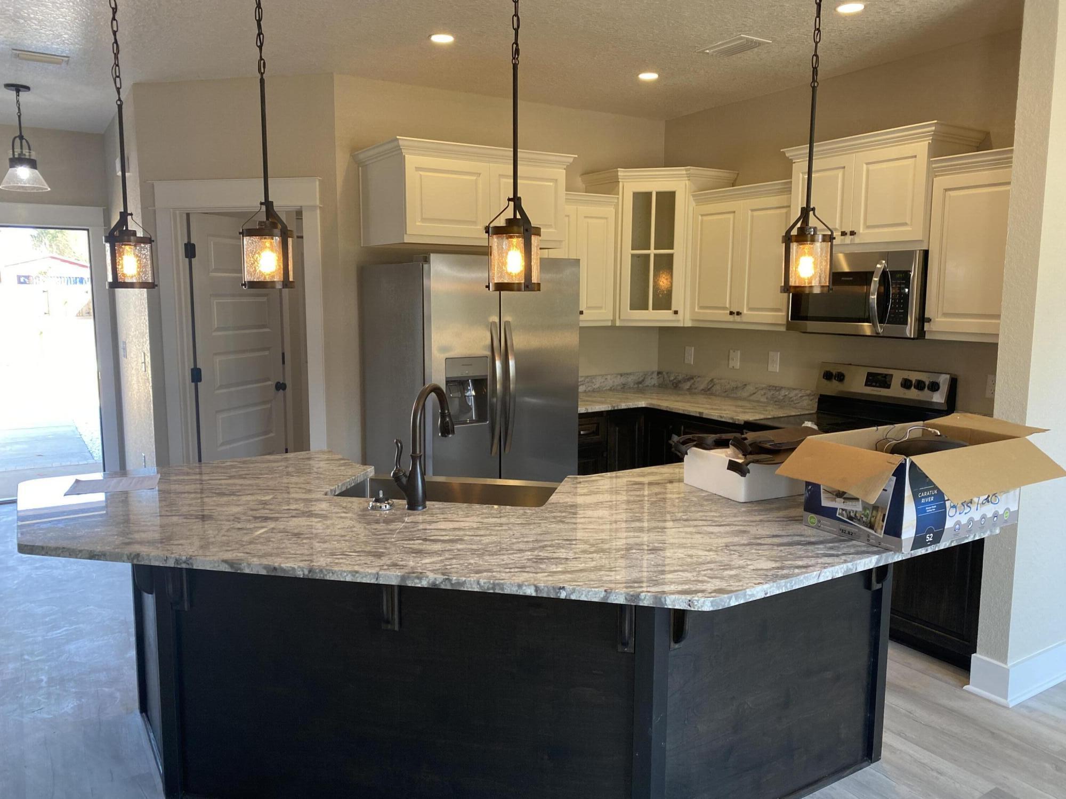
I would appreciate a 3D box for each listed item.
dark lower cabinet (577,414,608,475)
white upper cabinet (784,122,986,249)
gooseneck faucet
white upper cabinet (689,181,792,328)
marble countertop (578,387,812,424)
[{"bbox_3d":[0.146,0.478,4.994,0.310,0.880,0.630,-5,9,-31],"label":"dark lower cabinet"},{"bbox_3d":[1.689,-0.994,3.951,0.390,0.540,0.860,-5,9,-31],"label":"white upper cabinet"},{"bbox_3d":[-0.353,0.131,2.563,0.120,0.374,0.294,3,8,16],"label":"gooseneck faucet"},{"bbox_3d":[1.285,-0.805,4.608,0.373,0.783,0.747,-4,9,-31],"label":"white upper cabinet"},{"bbox_3d":[0.749,0.044,4.788,1.210,0.032,1.439,-4,9,-31],"label":"marble countertop"}]

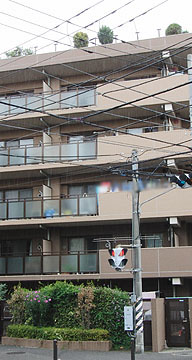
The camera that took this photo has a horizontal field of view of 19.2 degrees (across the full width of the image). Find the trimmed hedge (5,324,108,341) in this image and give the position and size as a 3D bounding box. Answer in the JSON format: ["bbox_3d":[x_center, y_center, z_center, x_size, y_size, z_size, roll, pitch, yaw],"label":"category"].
[{"bbox_3d":[-1.584,6.112,22.781,5.785,0.470,0.550,-13,-17,43],"label":"trimmed hedge"}]

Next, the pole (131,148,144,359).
[{"bbox_3d":[1.517,2.455,20.706,0.300,7.420,0.300,-1,-12,0],"label":"pole"}]

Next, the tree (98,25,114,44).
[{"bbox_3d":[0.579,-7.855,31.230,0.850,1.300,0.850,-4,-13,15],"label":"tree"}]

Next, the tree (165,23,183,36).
[{"bbox_3d":[4.122,-7.825,30.205,0.920,1.050,0.920,-4,-13,15],"label":"tree"}]

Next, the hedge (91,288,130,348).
[{"bbox_3d":[0.588,5.336,21.967,1.300,2.300,0.900,-6,-13,24],"label":"hedge"}]

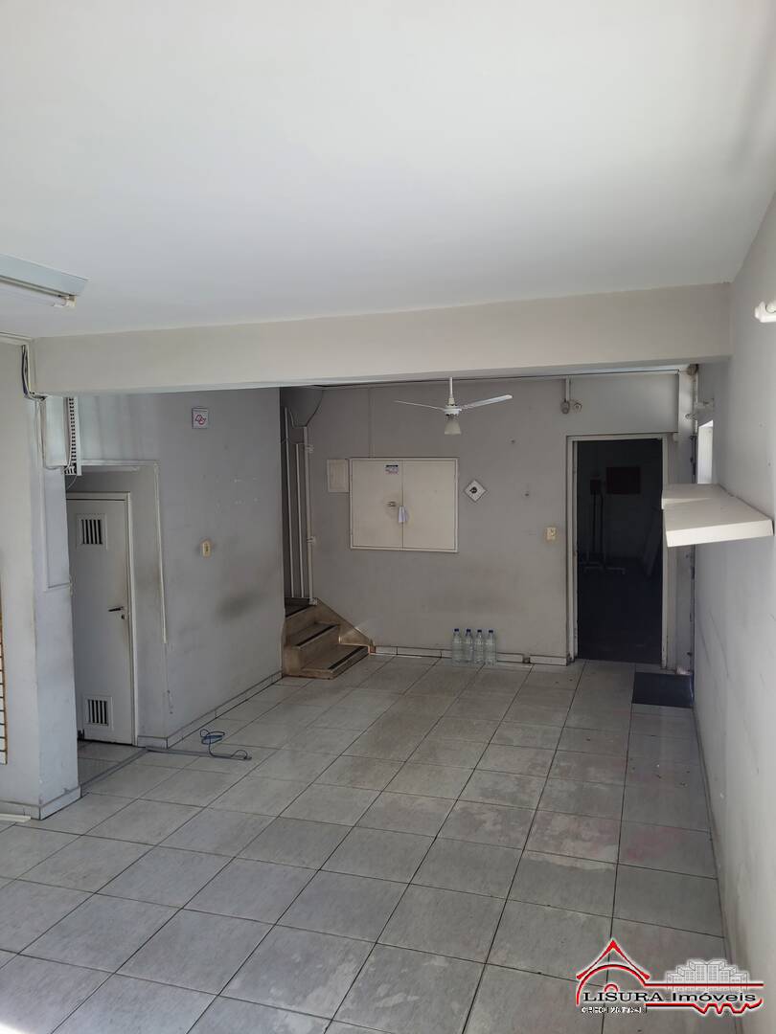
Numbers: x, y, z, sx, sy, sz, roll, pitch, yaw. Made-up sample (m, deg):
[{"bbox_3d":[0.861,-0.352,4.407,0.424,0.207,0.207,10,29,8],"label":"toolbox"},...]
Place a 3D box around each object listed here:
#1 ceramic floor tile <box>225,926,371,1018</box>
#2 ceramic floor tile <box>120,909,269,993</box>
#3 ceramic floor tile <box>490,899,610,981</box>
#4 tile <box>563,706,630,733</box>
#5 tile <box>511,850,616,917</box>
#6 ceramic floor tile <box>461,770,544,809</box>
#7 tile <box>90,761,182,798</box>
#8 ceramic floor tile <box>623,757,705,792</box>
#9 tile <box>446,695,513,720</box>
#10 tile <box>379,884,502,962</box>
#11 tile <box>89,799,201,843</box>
[{"bbox_3d":[-0.333,1.735,2.974,0.447,0.010,0.447,0,4,19],"label":"ceramic floor tile"},{"bbox_3d":[-0.760,1.735,3.116,0.445,0.010,0.445,0,4,19],"label":"ceramic floor tile"},{"bbox_3d":[0.663,1.690,3.102,0.445,0.010,0.445,0,4,19],"label":"ceramic floor tile"},{"bbox_3d":[1.537,1.478,5.647,0.445,0.010,0.445,0,4,19],"label":"tile"},{"bbox_3d":[0.811,1.669,3.554,0.450,0.010,0.450,0,4,19],"label":"tile"},{"bbox_3d":[0.674,1.587,4.521,0.445,0.010,0.445,0,4,19],"label":"ceramic floor tile"},{"bbox_3d":[-1.571,1.630,4.814,0.416,0.010,0.451,0,4,19],"label":"tile"},{"bbox_3d":[1.661,1.547,4.660,0.435,0.010,0.447,0,4,19],"label":"ceramic floor tile"},{"bbox_3d":[0.686,1.484,5.944,0.447,0.010,0.447,0,4,19],"label":"tile"},{"bbox_3d":[0.238,1.705,3.273,0.450,0.010,0.450,0,4,19],"label":"tile"},{"bbox_3d":[-1.319,1.670,4.258,0.445,0.010,0.445,0,4,19],"label":"tile"}]

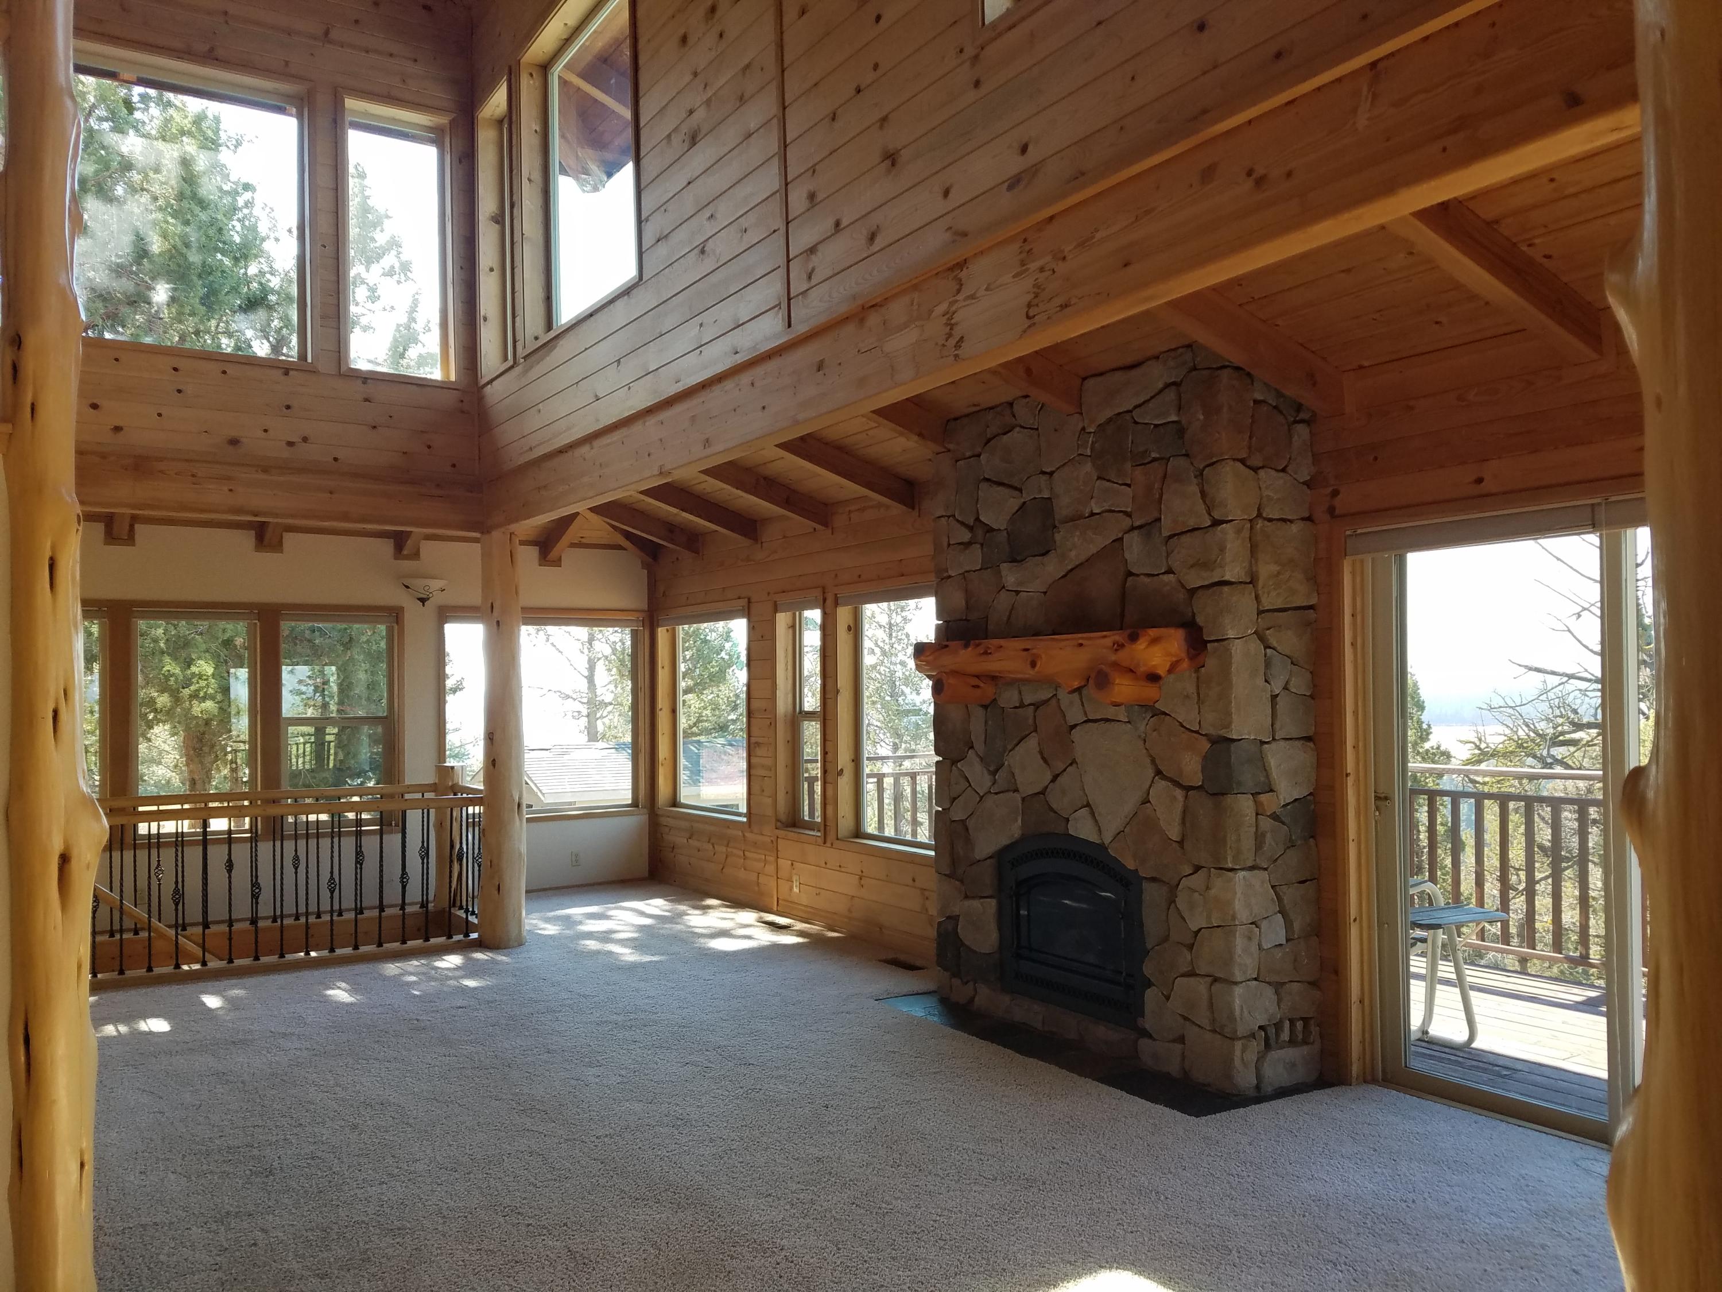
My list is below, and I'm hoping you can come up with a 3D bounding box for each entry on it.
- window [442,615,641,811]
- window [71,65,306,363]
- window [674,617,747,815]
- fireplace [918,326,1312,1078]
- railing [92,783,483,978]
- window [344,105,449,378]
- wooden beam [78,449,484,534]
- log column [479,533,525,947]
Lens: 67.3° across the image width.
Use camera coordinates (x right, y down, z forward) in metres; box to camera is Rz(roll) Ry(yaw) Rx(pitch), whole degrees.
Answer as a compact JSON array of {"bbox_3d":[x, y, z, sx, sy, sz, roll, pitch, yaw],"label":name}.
[{"bbox_3d":[-2.426,0.532,9.961,1.528,1.520,0.120,0,-2,-32],"label":"window"},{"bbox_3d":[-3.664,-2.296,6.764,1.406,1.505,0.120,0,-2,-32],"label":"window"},{"bbox_3d":[-1.115,0.482,9.586,0.120,1.490,1.459,0,-2,-32],"label":"window"},{"bbox_3d":[1.032,0.275,5.635,0.410,2.789,1.961,0,-2,-32],"label":"fireplace"},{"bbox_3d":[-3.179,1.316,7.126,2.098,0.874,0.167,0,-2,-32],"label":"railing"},{"bbox_3d":[-2.655,-2.280,7.402,0.555,1.497,0.120,0,-2,-32],"label":"window"},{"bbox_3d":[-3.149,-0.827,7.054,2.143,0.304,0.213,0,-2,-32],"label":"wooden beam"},{"bbox_3d":[-2.168,0.551,7.695,0.274,2.440,0.274,0,-2,-32],"label":"log column"}]

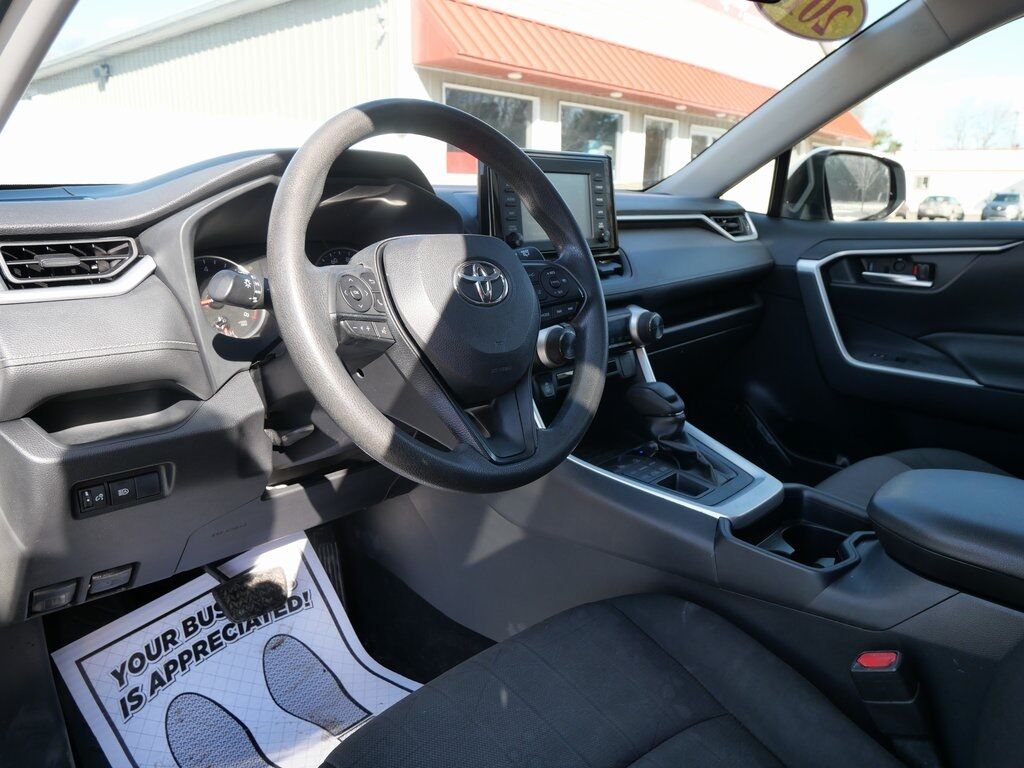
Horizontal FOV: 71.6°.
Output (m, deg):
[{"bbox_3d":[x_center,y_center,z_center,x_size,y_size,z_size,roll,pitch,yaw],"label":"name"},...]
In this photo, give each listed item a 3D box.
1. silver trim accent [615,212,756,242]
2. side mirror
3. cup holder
[{"bbox_3d":[0.351,-0.299,1.369,0.050,0.064,0.515,13,20,43],"label":"silver trim accent"},{"bbox_3d":[0.769,-0.460,1.659,0.235,0.175,0.145,-7,16,-24],"label":"side mirror"},{"bbox_3d":[0.359,0.220,0.876,0.100,0.080,0.140,13,20,43],"label":"cup holder"}]

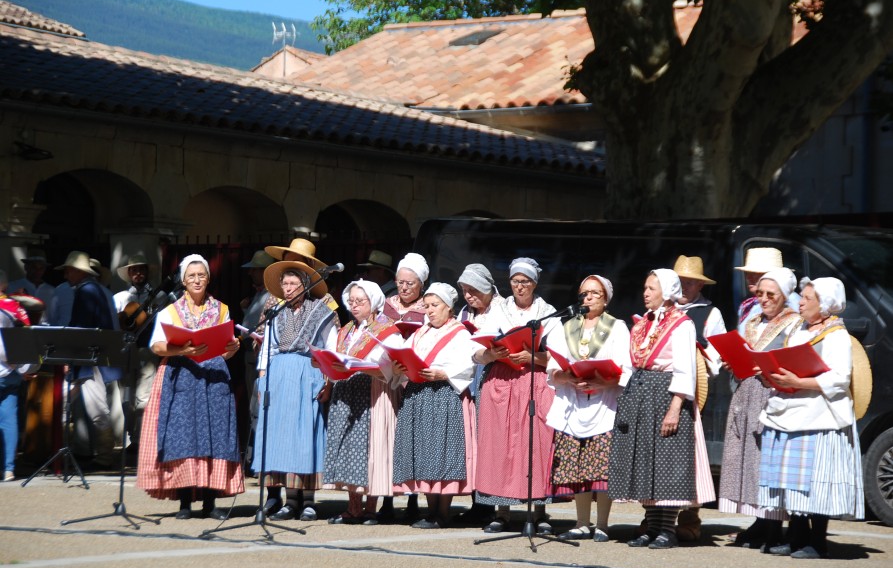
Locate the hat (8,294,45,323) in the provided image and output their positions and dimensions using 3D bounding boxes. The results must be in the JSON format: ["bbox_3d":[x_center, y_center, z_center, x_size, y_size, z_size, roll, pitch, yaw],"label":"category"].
[{"bbox_3d":[-2.955,0.159,24.900,0.340,0.130,0.310,26,-18,-15],"label":"hat"}]

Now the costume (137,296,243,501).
[{"bbox_3d":[-1.566,0.701,21.600,0.640,1.240,0.520,1,-2,-12],"label":"costume"}]

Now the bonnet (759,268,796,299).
[{"bbox_3d":[1.974,0.003,21.050,0.190,0.190,0.220,2,0,38],"label":"bonnet"}]

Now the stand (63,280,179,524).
[{"bbox_3d":[-1.883,0.736,21.354,0.600,1.430,0.780,2,0,33],"label":"stand"}]

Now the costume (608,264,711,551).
[{"bbox_3d":[1.249,0.726,20.600,0.580,1.620,0.580,-1,-3,43],"label":"costume"}]

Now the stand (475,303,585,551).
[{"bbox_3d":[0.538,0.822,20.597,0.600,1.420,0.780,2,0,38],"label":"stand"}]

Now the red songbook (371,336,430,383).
[{"bbox_3d":[-0.294,0.454,21.650,0.370,0.110,0.300,0,-41,30],"label":"red songbook"}]

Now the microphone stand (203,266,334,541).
[{"bbox_3d":[-0.982,0.658,20.347,0.820,1.570,0.620,2,0,-37],"label":"microphone stand"}]

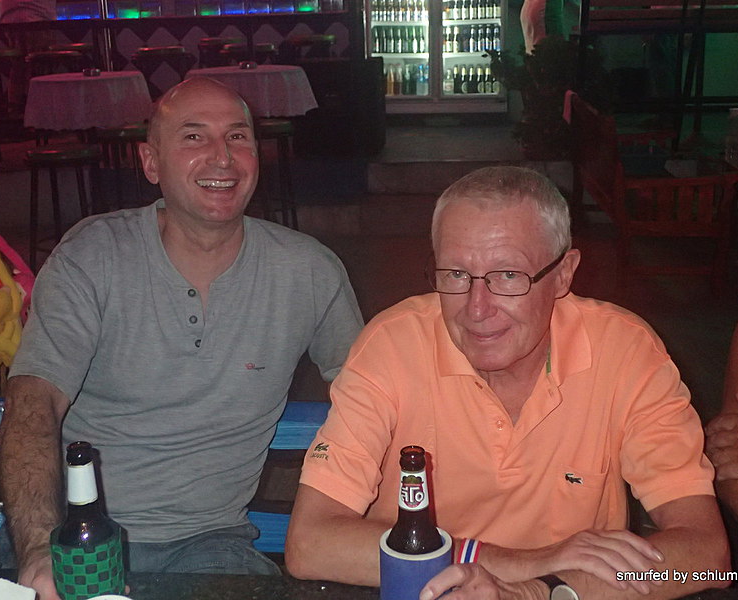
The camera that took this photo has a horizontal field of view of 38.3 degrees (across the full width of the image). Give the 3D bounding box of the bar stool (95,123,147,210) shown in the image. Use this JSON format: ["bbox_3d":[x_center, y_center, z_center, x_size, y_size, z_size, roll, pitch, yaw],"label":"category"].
[{"bbox_3d":[-1.324,-0.571,5.848,0.400,0.740,0.400,-1,15,0],"label":"bar stool"}]

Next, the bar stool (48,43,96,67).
[{"bbox_3d":[-2.144,-1.490,7.798,0.400,0.740,0.400,-1,15,0],"label":"bar stool"}]

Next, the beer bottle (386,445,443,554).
[{"bbox_3d":[0.050,0.272,1.159,0.062,0.235,0.062,-1,15,2],"label":"beer bottle"}]

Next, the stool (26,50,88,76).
[{"bbox_3d":[-1.930,-1.167,6.698,0.400,0.740,0.400,-1,15,0],"label":"stool"}]

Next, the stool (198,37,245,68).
[{"bbox_3d":[-1.068,-1.535,7.848,0.400,0.740,0.400,-1,15,0],"label":"stool"}]

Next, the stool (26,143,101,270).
[{"bbox_3d":[-1.456,-0.351,5.198,0.400,0.740,0.400,-1,15,0],"label":"stool"}]

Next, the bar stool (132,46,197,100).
[{"bbox_3d":[-1.304,-1.216,6.798,0.400,0.740,0.400,-1,15,0],"label":"bar stool"}]

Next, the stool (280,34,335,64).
[{"bbox_3d":[-0.412,-1.557,7.848,0.400,0.740,0.400,-1,15,0],"label":"stool"}]

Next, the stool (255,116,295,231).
[{"bbox_3d":[-0.579,-0.609,5.948,0.400,0.740,0.400,-1,15,0],"label":"stool"}]

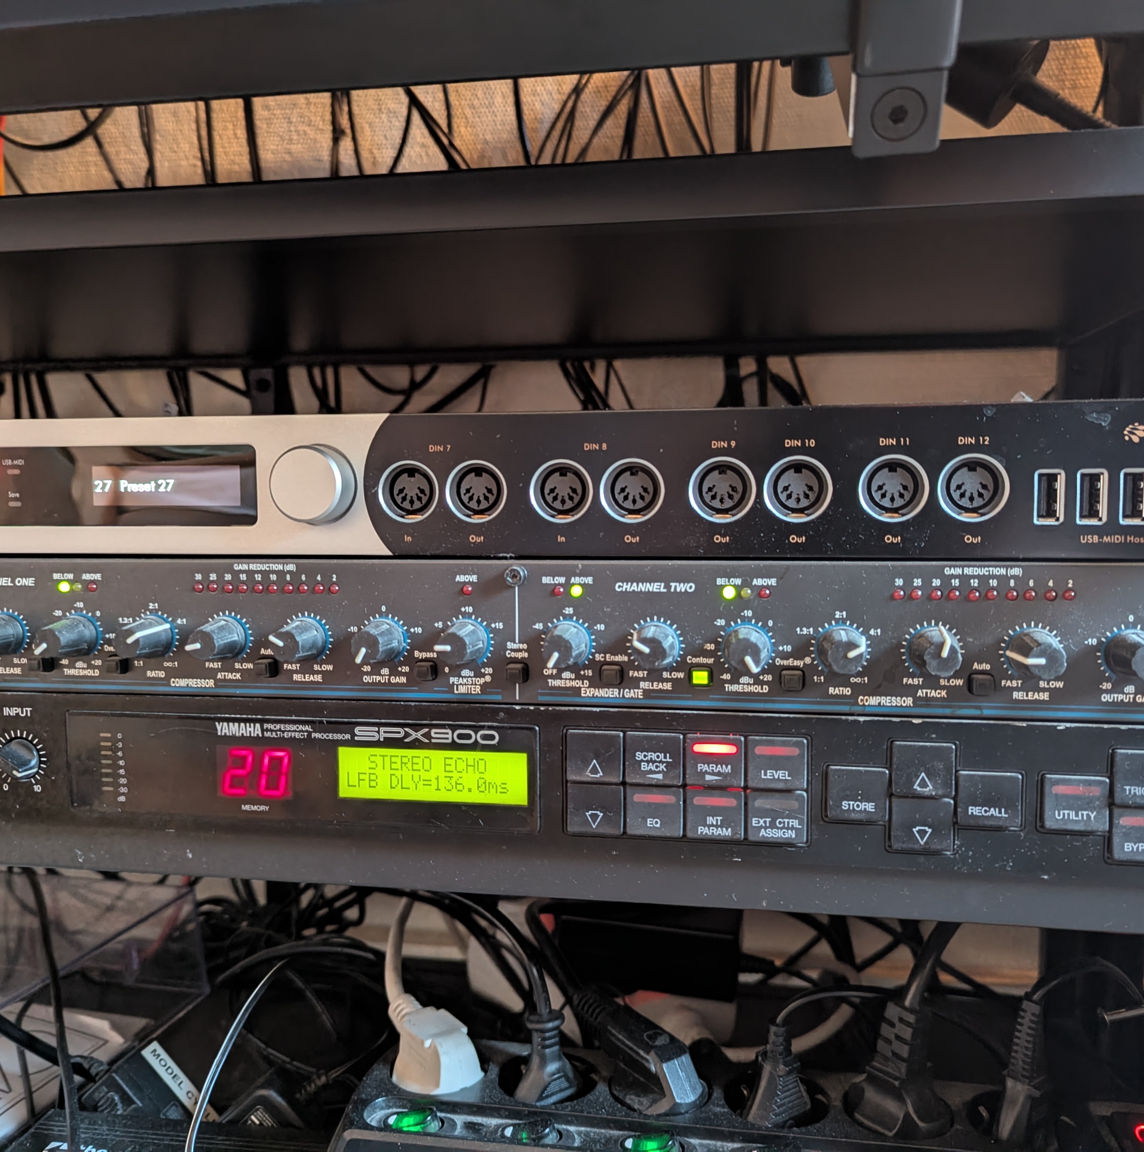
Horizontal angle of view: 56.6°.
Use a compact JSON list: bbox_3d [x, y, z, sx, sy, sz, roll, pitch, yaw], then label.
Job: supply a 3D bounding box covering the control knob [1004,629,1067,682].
[{"bbox_3d":[0.128,0.022,0.289,0.014,0.014,0.015,0,5,10],"label":"control knob"}]

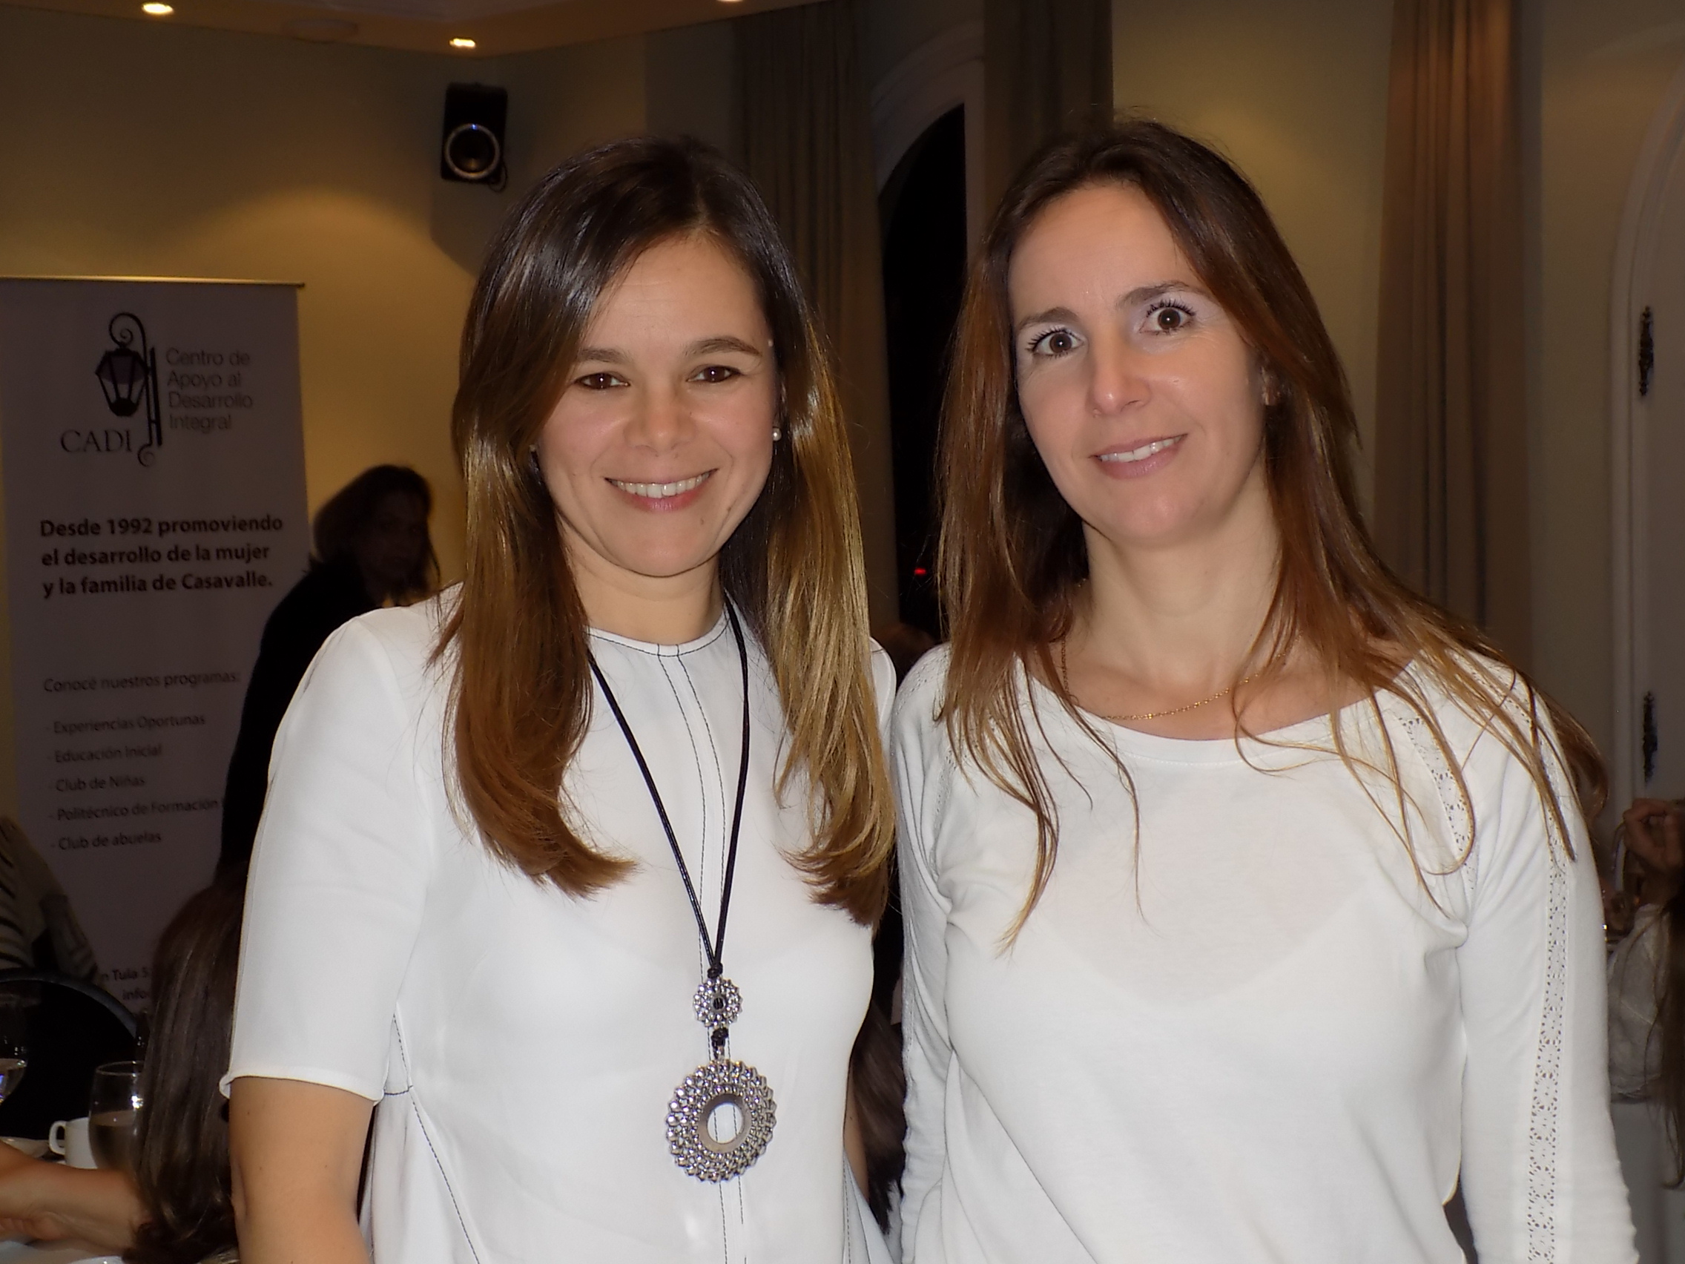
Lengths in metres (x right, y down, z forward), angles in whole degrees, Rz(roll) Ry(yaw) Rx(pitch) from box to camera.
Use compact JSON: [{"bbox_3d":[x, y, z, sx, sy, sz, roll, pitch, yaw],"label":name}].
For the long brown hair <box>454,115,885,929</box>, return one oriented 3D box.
[{"bbox_3d":[-0.099,-0.058,1.800,0.250,0.440,0.240,-1,3,-2],"label":"long brown hair"}]

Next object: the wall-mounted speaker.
[{"bbox_3d":[-1.140,-1.540,9.800,0.185,0.285,0.190,2,16,-4],"label":"wall-mounted speaker"}]

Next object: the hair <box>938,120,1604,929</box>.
[{"bbox_3d":[0.236,-0.055,1.740,0.345,0.440,0.250,0,3,16],"label":"hair"}]

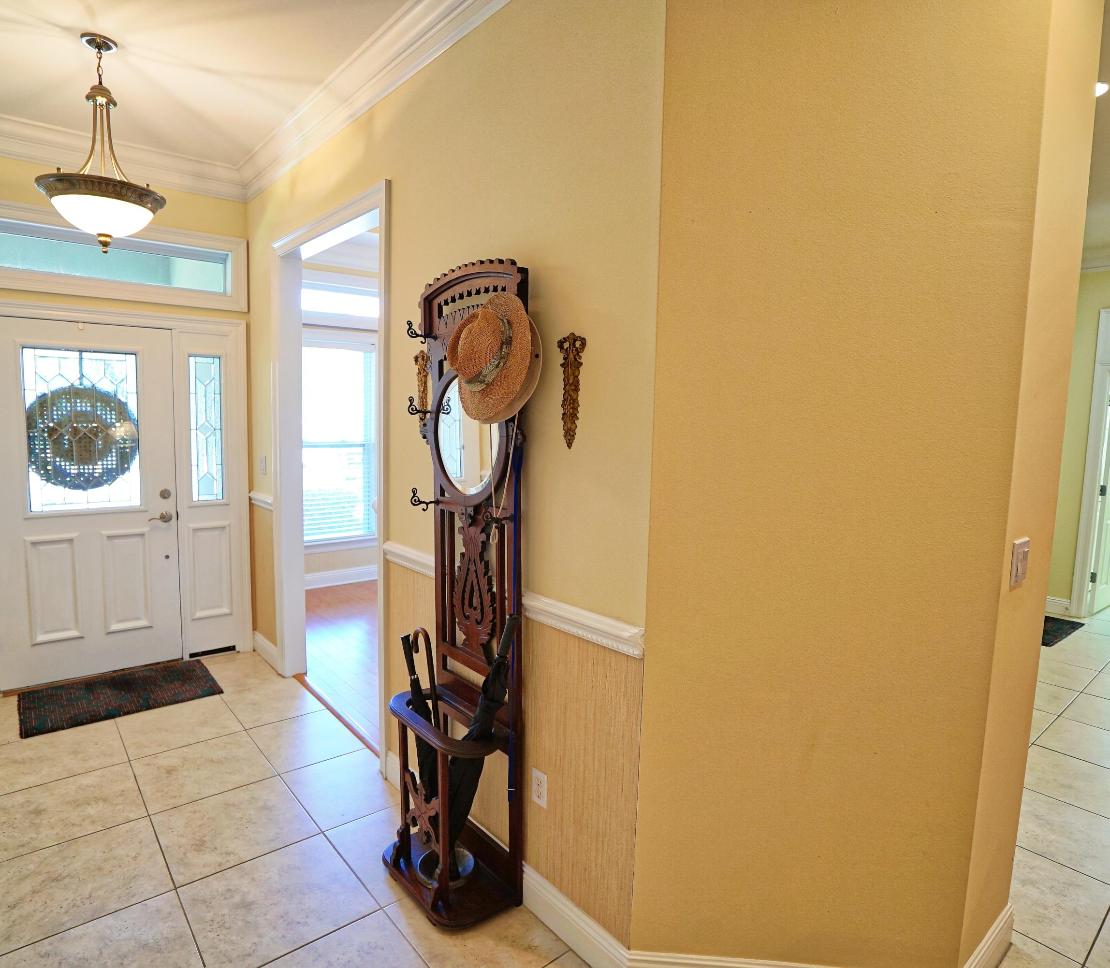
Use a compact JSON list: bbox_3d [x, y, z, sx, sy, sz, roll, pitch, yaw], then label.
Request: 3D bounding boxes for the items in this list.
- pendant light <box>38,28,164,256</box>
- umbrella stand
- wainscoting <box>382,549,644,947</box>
[{"bbox_3d":[-1.832,-1.357,2.609,0.436,0.818,0.436,-4,8,-40],"label":"pendant light"},{"bbox_3d":[-0.370,0.358,2.153,0.281,2.092,0.528,-4,8,-40],"label":"umbrella stand"},{"bbox_3d":[-0.254,0.793,2.313,0.045,0.941,1.477,-4,8,-40],"label":"wainscoting"}]

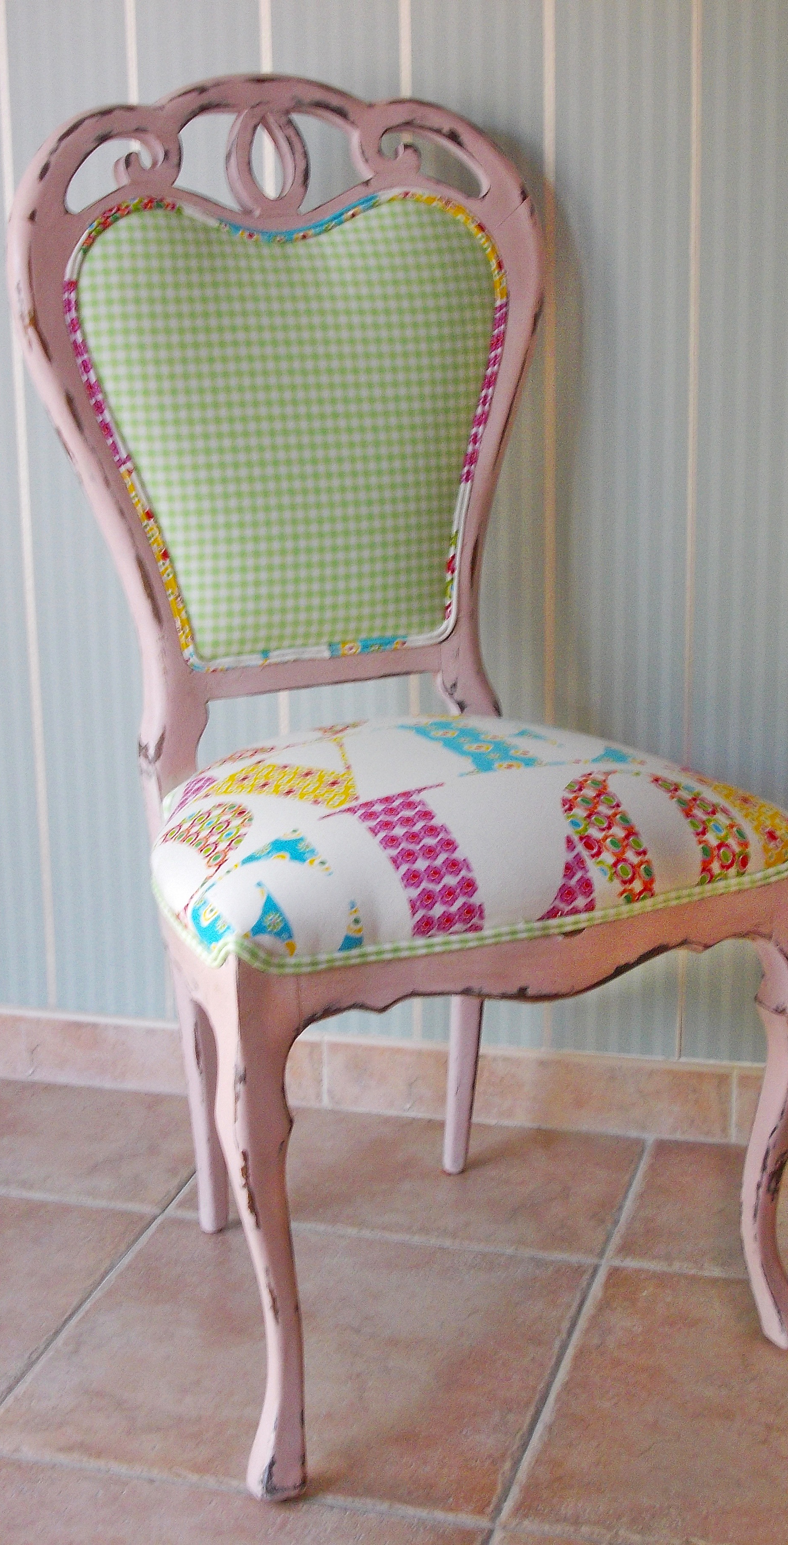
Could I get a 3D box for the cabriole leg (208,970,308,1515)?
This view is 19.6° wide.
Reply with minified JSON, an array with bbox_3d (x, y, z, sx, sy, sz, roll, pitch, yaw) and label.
[{"bbox_3d":[-0.093,0.336,1.628,0.056,0.374,0.056,-8,16,-24],"label":"cabriole leg"}]

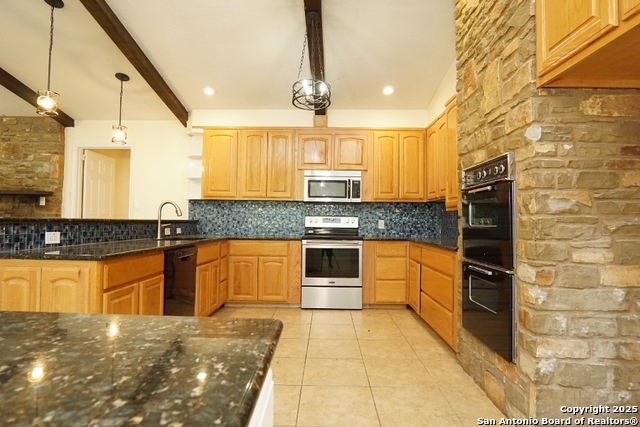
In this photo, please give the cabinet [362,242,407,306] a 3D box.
[{"bbox_3d":[0.828,0.769,4.297,0.562,0.820,0.600,1,-1,1],"label":"cabinet"}]

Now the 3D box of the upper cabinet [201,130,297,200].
[{"bbox_3d":[-0.989,-0.681,4.634,1.289,1.010,0.330,1,-2,1],"label":"upper cabinet"}]

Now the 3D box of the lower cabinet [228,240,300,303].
[{"bbox_3d":[-0.714,0.776,4.460,0.941,0.820,0.610,1,-2,1],"label":"lower cabinet"}]

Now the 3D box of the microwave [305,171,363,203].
[{"bbox_3d":[0.179,-0.353,4.448,0.757,0.424,0.390,1,-1,1],"label":"microwave"}]

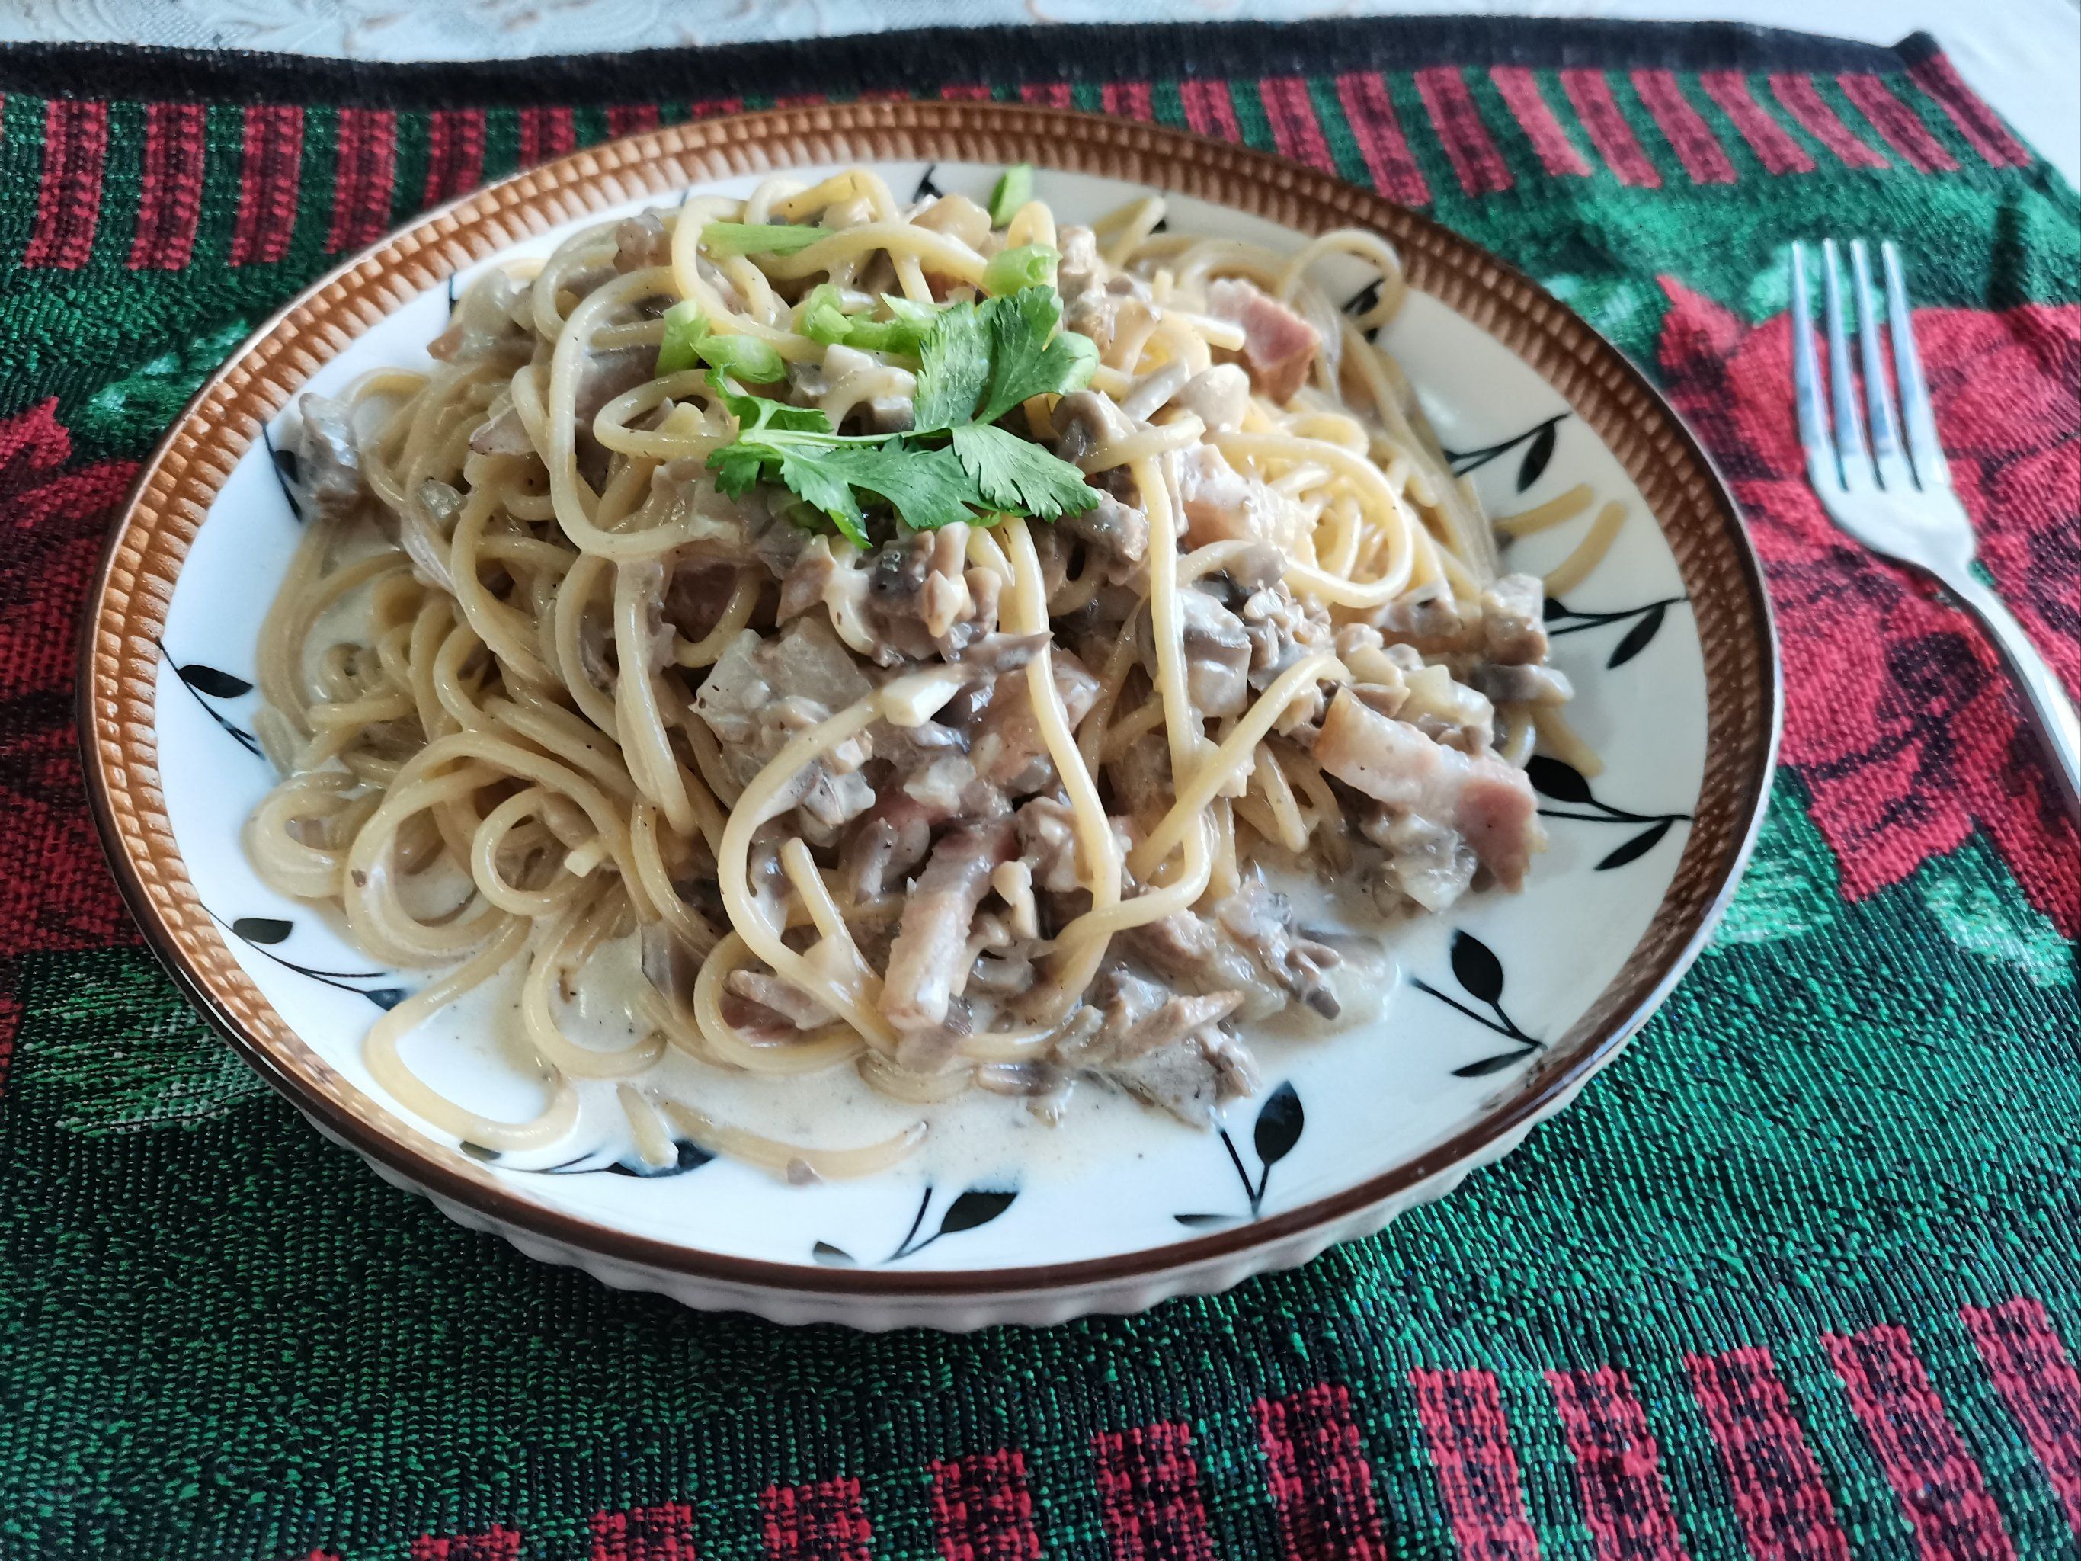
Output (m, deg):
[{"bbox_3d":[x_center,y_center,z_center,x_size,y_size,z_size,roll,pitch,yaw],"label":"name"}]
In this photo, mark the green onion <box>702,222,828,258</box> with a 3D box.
[{"bbox_3d":[-0.040,-0.080,0.233,0.021,0.005,0.006,3,51,0],"label":"green onion"}]

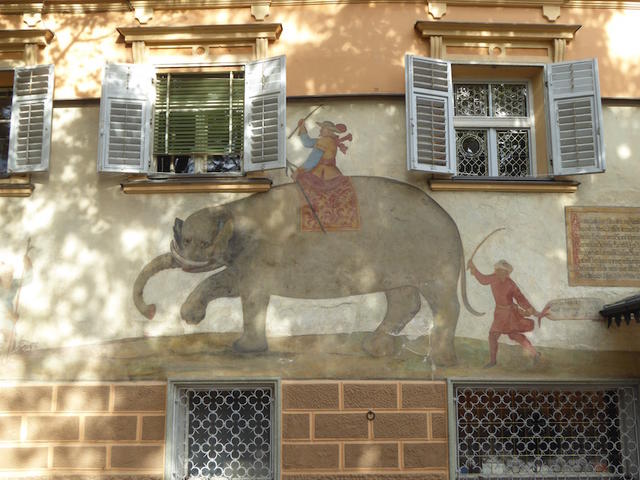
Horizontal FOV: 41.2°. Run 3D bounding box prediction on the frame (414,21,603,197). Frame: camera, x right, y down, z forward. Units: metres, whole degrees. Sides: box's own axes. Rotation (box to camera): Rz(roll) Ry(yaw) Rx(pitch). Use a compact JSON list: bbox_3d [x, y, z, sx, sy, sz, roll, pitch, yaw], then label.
[{"bbox_3d":[2.023,-1.459,9.466,2.036,1.892,0.306,0,-10,-2],"label":"frame"}]

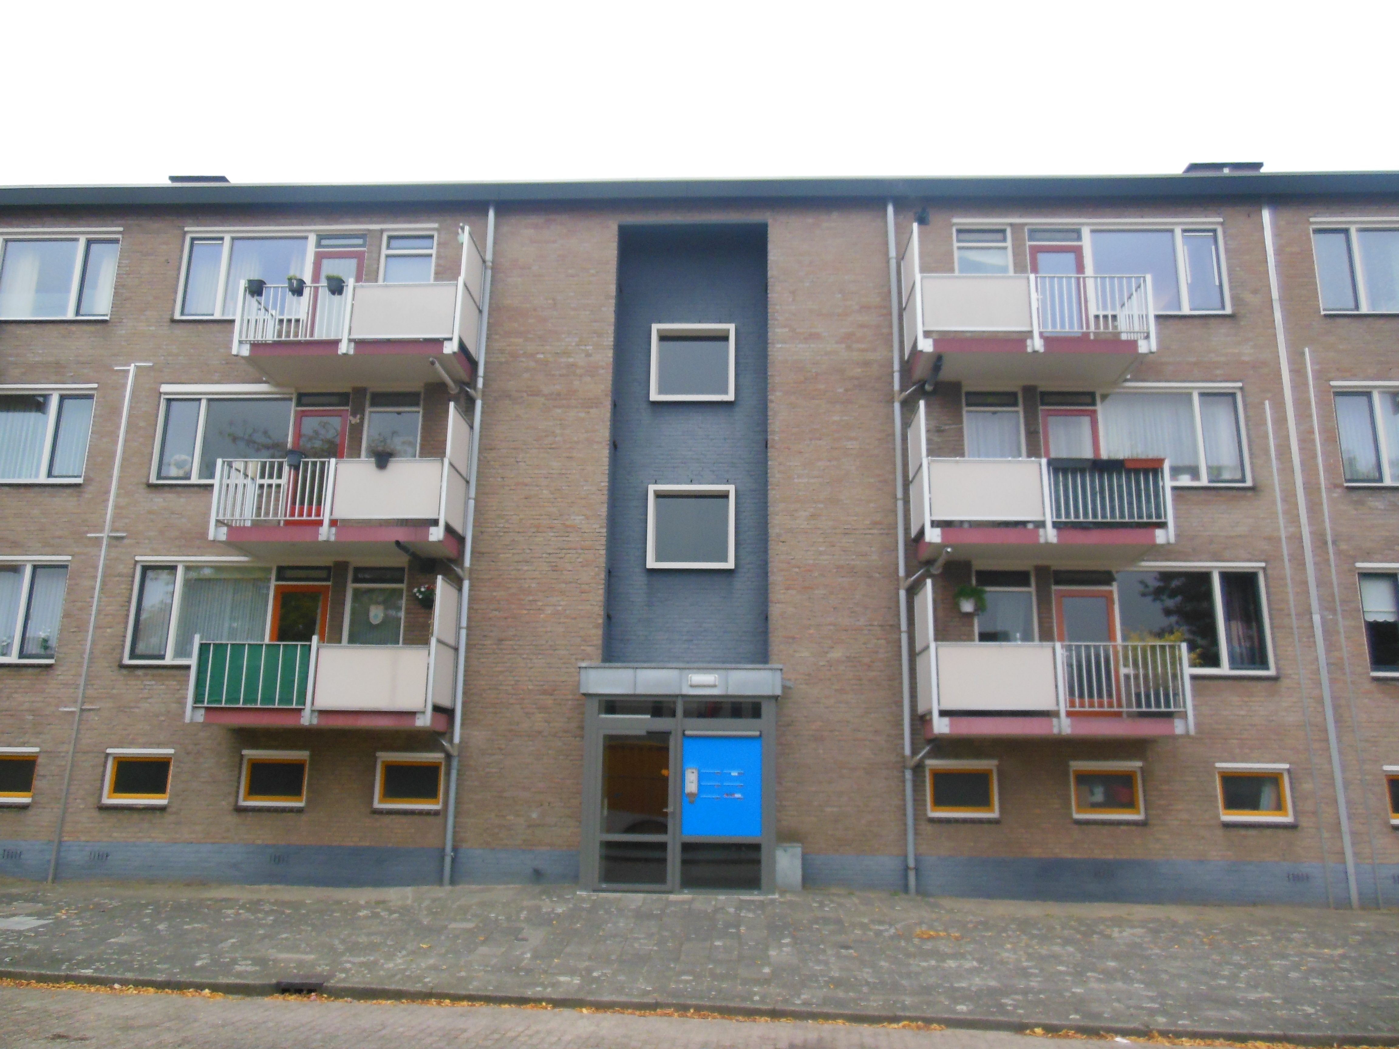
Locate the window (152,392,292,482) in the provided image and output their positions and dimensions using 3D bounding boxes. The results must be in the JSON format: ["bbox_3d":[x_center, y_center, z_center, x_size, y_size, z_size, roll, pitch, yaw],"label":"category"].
[{"bbox_3d":[-7.148,-1.304,15.243,2.066,1.448,0.120,0,-13,2],"label":"window"}]

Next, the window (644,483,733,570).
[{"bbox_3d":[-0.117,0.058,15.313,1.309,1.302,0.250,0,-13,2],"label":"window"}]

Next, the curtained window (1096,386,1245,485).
[{"bbox_3d":[6.898,-1.269,14.694,2.049,1.498,0.120,0,-13,2],"label":"curtained window"}]

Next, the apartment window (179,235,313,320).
[{"bbox_3d":[-7.118,-3.877,15.854,2.056,1.441,0.120,0,-13,2],"label":"apartment window"}]

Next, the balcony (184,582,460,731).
[{"bbox_3d":[-5.007,1.771,13.824,3.240,1.950,1.260,0,-13,2],"label":"balcony"}]

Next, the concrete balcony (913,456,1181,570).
[{"bbox_3d":[4.601,-0.184,13.874,3.240,1.170,1.260,0,-13,2],"label":"concrete balcony"}]

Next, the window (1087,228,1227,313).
[{"bbox_3d":[6.944,-3.832,15.301,2.028,1.441,0.120,0,-13,2],"label":"window"}]

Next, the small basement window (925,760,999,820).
[{"bbox_3d":[3.555,3.609,13.652,0.943,0.696,0.110,0,-13,2],"label":"small basement window"}]

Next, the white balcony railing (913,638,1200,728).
[{"bbox_3d":[4.567,2.168,13.278,3.240,1.146,1.140,0,-13,2],"label":"white balcony railing"}]

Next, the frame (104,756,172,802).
[{"bbox_3d":[-7.859,3.580,14.213,0.909,0.608,0.100,0,-13,2],"label":"frame"}]

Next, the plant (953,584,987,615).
[{"bbox_3d":[3.741,1.048,14.004,0.463,0.426,0.400,0,-13,2],"label":"plant"}]

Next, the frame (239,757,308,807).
[{"bbox_3d":[-5.891,3.556,14.029,0.937,0.696,0.110,0,-13,2],"label":"frame"}]

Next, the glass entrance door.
[{"bbox_3d":[-0.859,3.820,13.523,0.980,2.022,0.080,0,-13,2],"label":"glass entrance door"}]

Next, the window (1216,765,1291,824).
[{"bbox_3d":[7.491,3.662,13.659,0.969,0.698,0.120,1,-13,1],"label":"window"}]

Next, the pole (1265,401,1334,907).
[{"bbox_3d":[8.311,1.598,14.028,0.054,6.991,0.054,1,-13,1],"label":"pole"}]

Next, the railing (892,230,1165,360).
[{"bbox_3d":[4.654,-3.204,14.665,3.265,1.965,1.079,1,-13,1],"label":"railing"}]

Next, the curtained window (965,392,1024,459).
[{"bbox_3d":[4.322,-1.282,14.849,0.870,1.408,0.120,0,-13,2],"label":"curtained window"}]

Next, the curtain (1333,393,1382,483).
[{"bbox_3d":[9.720,-1.297,14.911,0.550,1.371,0.100,1,-13,1],"label":"curtain"}]

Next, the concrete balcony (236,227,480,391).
[{"bbox_3d":[-4.884,-3.192,14.851,3.173,1.991,1.122,1,-13,1],"label":"concrete balcony"}]

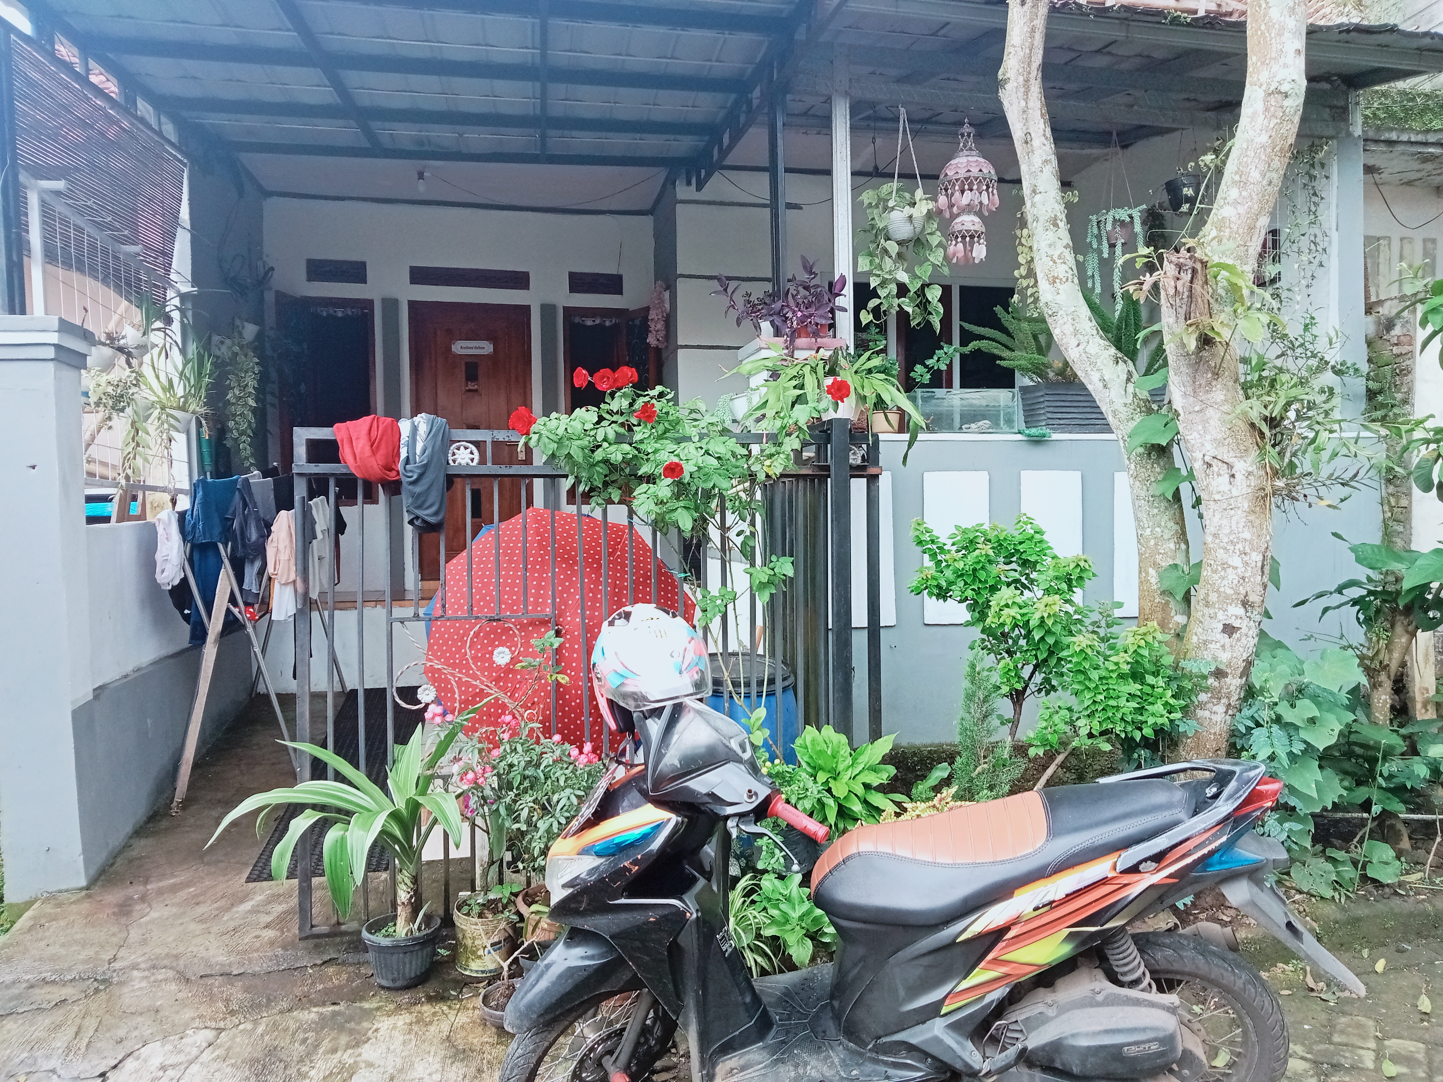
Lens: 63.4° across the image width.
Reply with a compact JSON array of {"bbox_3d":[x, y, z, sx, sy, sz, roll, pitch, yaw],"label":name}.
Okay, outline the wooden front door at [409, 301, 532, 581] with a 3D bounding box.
[{"bbox_3d":[-1.920,-0.767,9.054,0.920,2.150,0.080,-1,2,-13],"label":"wooden front door"}]

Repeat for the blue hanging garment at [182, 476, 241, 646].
[{"bbox_3d":[-2.469,0.098,5.650,0.290,0.820,0.240,-1,2,-13],"label":"blue hanging garment"}]

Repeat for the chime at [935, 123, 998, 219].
[{"bbox_3d":[1.023,-1.543,4.850,0.260,0.400,0.260,-1,1,-12],"label":"chime"}]

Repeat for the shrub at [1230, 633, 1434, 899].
[{"bbox_3d":[2.323,0.862,4.450,0.720,0.950,0.620,-1,1,-12],"label":"shrub"}]

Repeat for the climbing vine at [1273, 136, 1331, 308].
[{"bbox_3d":[2.539,-1.387,5.100,0.240,0.730,0.180,-1,1,-12],"label":"climbing vine"}]

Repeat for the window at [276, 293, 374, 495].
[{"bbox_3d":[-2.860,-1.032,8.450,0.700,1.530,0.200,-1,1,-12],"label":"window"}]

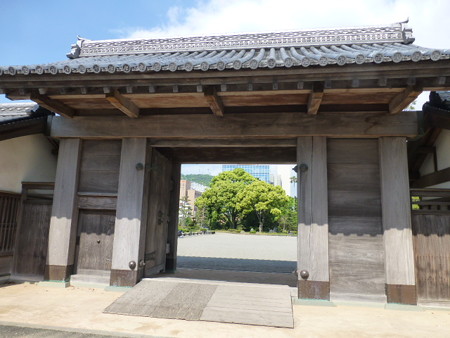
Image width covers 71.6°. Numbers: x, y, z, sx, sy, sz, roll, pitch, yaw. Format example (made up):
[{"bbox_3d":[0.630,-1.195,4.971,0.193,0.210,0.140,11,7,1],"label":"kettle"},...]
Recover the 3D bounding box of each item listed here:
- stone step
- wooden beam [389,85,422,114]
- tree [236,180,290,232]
[{"bbox_3d":[-2.821,2.424,6.812,0.980,0.208,0.295,1,-9,8],"label":"stone step"},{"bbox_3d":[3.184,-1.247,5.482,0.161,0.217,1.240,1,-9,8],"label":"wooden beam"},{"bbox_3d":[4.294,4.220,35.423,6.200,5.750,5.600,1,-9,7],"label":"tree"}]

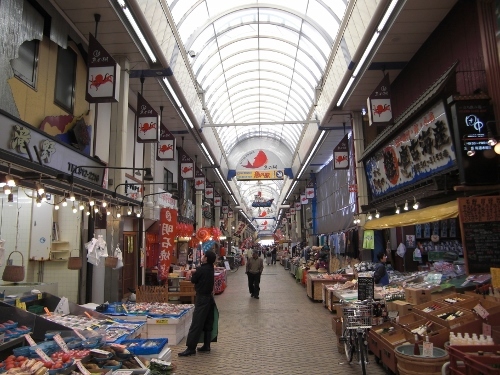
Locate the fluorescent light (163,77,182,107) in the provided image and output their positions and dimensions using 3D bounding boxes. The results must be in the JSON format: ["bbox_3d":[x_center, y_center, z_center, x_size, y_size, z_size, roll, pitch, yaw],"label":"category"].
[{"bbox_3d":[-2.306,-2.833,12.348,0.120,0.090,2.360,-1,-8,1],"label":"fluorescent light"}]

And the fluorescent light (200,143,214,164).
[{"bbox_3d":[-2.144,-1.674,20.819,0.120,0.100,4.768,-1,-8,1],"label":"fluorescent light"}]

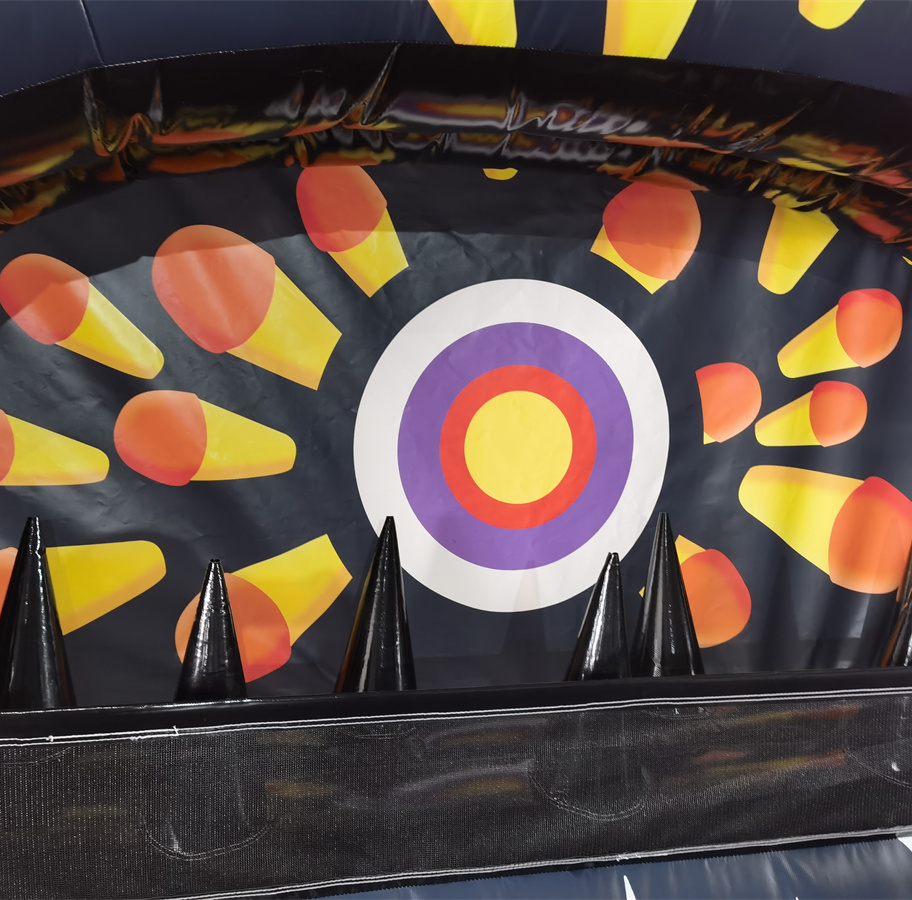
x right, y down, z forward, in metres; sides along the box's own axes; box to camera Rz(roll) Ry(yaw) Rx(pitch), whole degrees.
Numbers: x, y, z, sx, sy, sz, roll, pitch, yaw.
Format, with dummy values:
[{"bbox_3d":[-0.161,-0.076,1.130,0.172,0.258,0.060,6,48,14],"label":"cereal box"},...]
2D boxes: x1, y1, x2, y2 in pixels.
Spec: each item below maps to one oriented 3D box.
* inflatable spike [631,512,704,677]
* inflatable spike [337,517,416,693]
[{"bbox_3d":[0.413,0.308,1.827,0.173,0.370,0.173,-2,6,-14],"label":"inflatable spike"},{"bbox_3d":[-0.134,0.302,1.670,0.173,0.370,0.173,2,5,-14],"label":"inflatable spike"}]

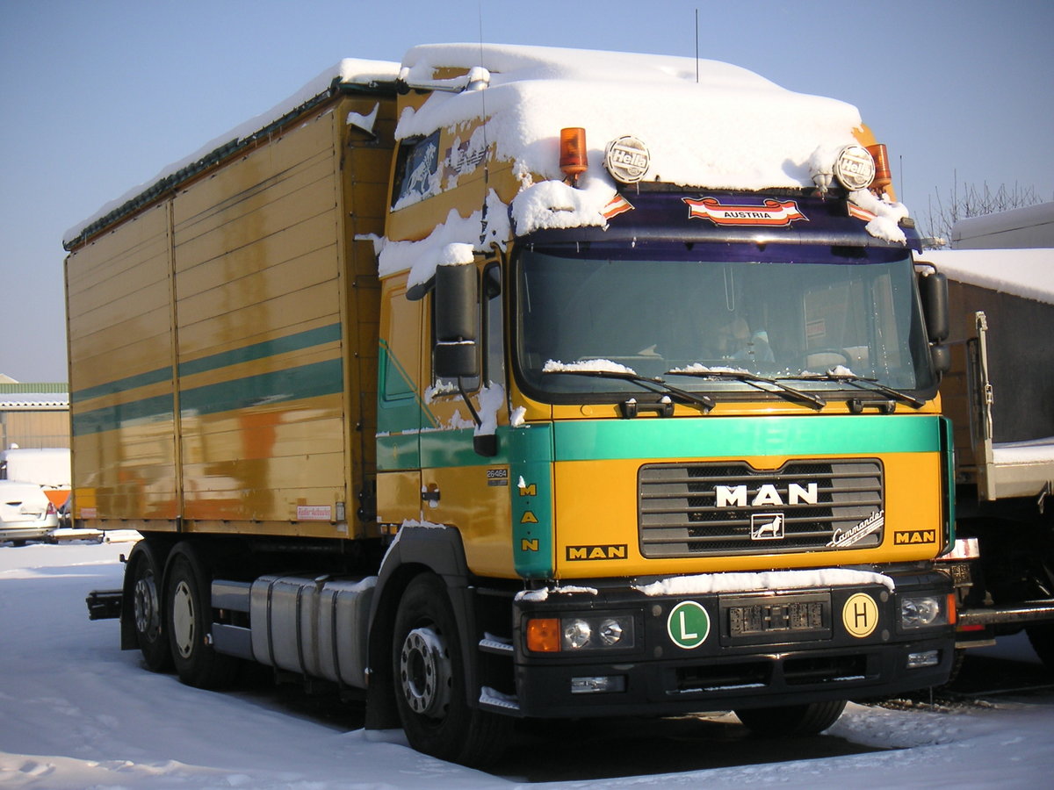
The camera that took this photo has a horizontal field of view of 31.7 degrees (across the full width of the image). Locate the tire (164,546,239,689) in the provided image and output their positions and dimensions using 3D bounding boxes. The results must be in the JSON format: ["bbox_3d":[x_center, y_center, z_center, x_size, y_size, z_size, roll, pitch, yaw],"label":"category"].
[{"bbox_3d":[-2.400,1.651,13.666,0.320,1.035,1.035,0,-3,-26],"label":"tire"}]

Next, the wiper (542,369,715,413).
[{"bbox_3d":[0.497,-0.021,8.756,0.870,0.190,0.170,0,-3,-26],"label":"wiper"}]

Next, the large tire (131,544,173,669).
[{"bbox_3d":[-2.914,1.690,14.918,0.310,1.035,1.035,0,-3,-26],"label":"large tire"}]

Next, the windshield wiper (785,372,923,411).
[{"bbox_3d":[1.634,-0.019,9.298,0.930,0.165,0.140,0,-3,-26],"label":"windshield wiper"}]

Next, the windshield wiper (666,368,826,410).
[{"bbox_3d":[1.074,-0.027,8.987,0.930,0.180,0.130,0,-3,-26],"label":"windshield wiper"}]

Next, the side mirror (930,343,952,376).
[{"bbox_3d":[2.205,-0.193,9.973,0.100,0.155,0.190,-4,-3,42],"label":"side mirror"}]

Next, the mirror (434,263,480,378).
[{"bbox_3d":[-0.328,-0.344,8.724,0.200,0.540,0.120,-2,-2,2],"label":"mirror"}]

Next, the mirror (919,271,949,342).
[{"bbox_3d":[2.193,-0.475,9.984,0.110,0.370,0.200,-4,-3,42],"label":"mirror"}]

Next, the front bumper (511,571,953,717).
[{"bbox_3d":[1.128,1.198,8.982,2.470,0.570,0.420,0,-3,-26],"label":"front bumper"}]

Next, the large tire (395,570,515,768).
[{"bbox_3d":[-0.396,1.451,9.738,0.310,1.035,1.035,0,-3,-26],"label":"large tire"}]

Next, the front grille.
[{"bbox_3d":[1.121,0.541,8.897,1.400,0.440,0.100,0,-3,-26],"label":"front grille"}]

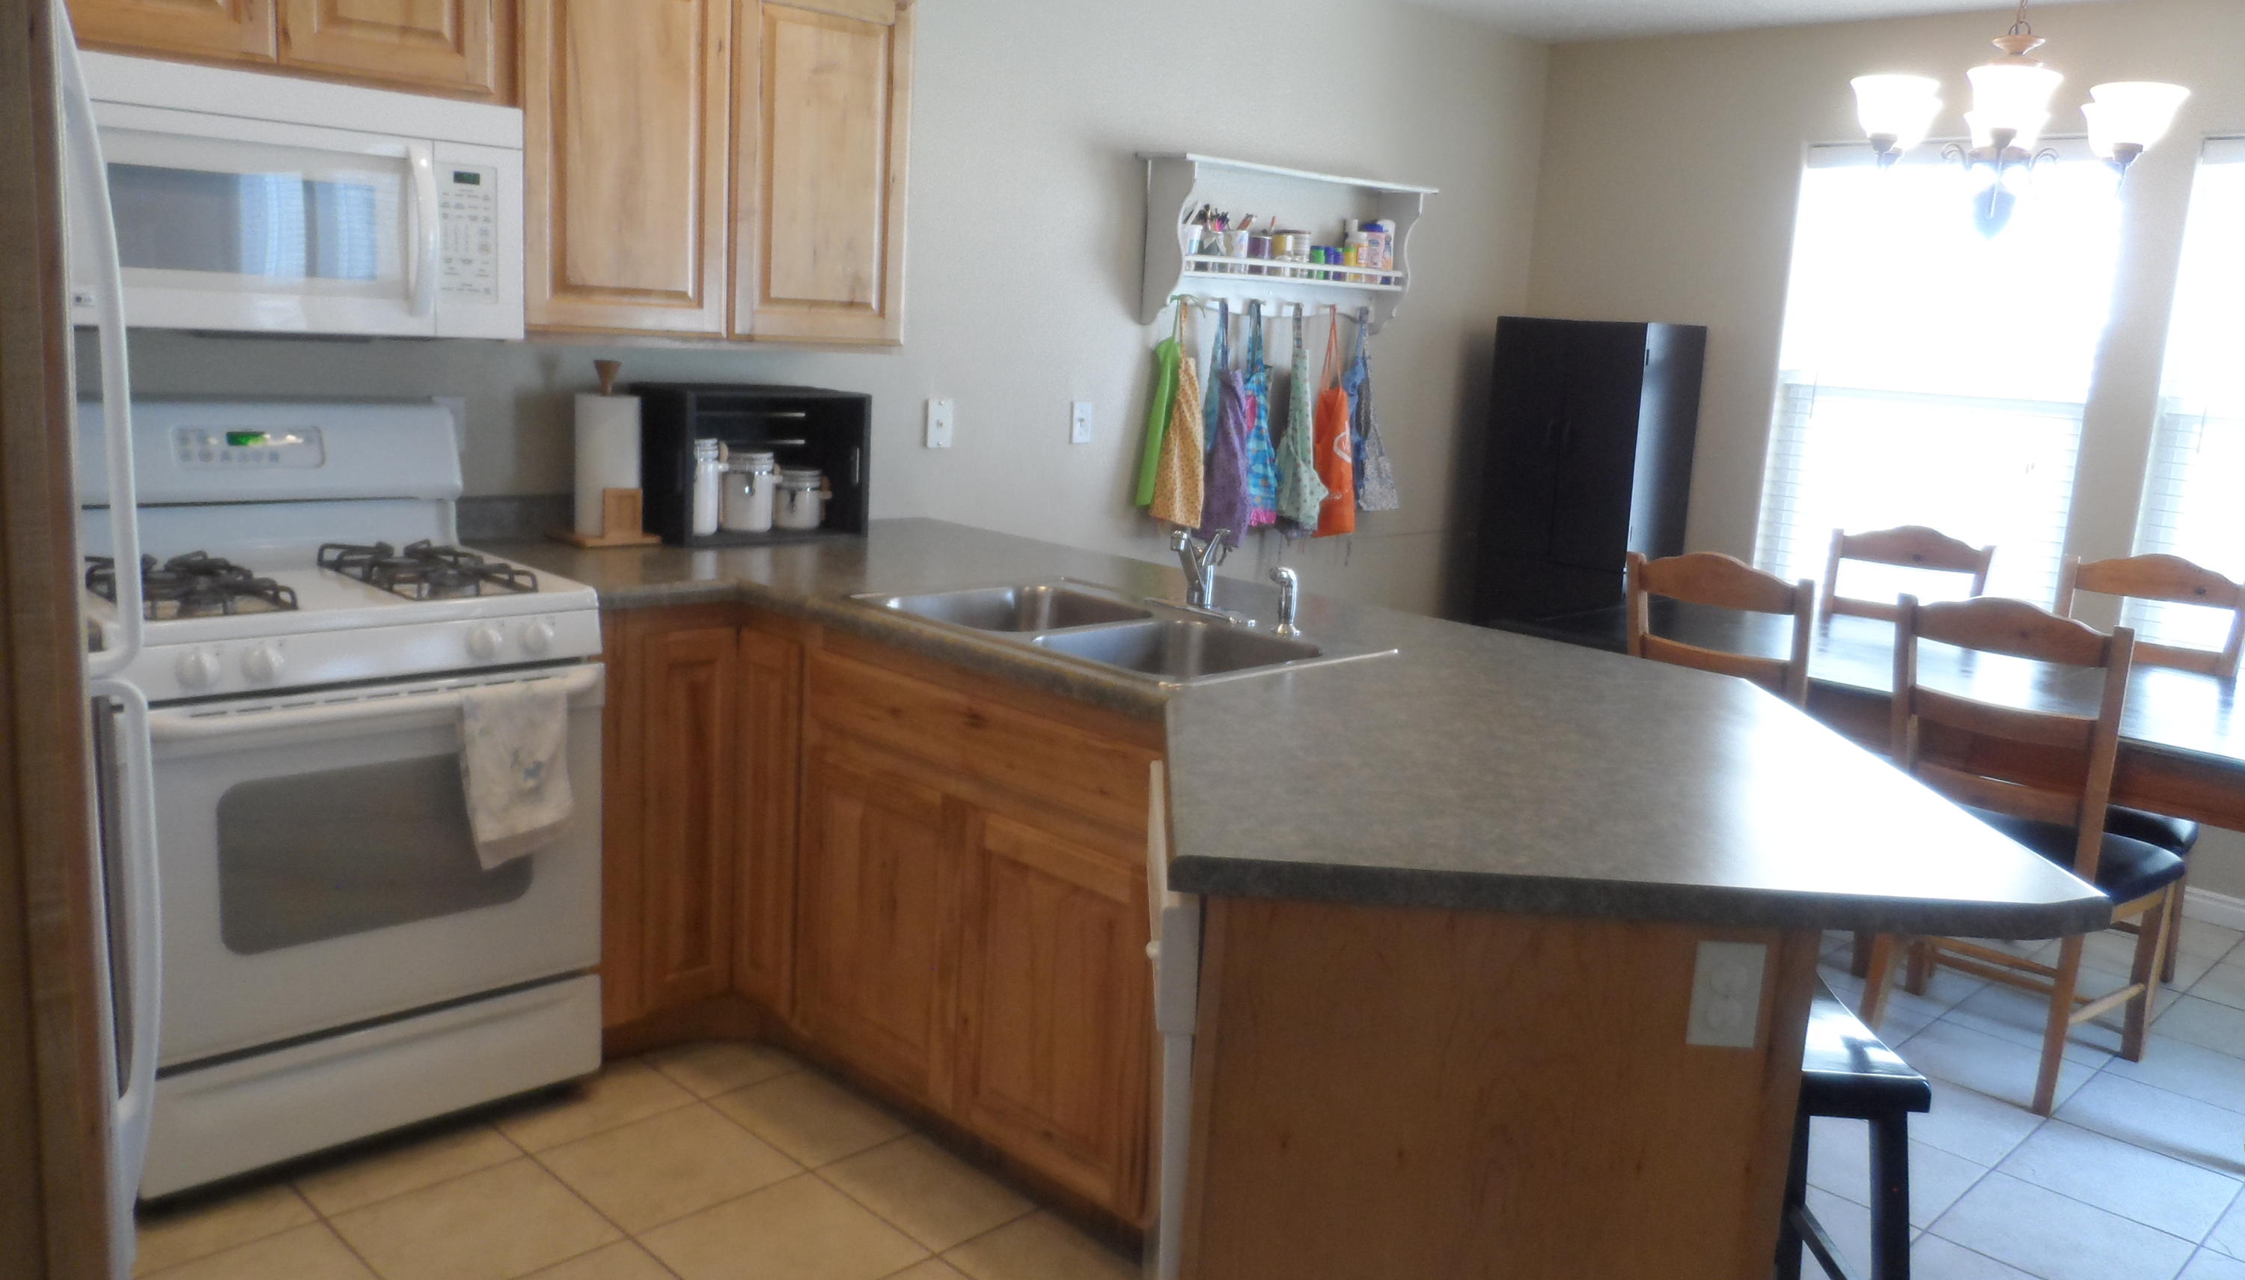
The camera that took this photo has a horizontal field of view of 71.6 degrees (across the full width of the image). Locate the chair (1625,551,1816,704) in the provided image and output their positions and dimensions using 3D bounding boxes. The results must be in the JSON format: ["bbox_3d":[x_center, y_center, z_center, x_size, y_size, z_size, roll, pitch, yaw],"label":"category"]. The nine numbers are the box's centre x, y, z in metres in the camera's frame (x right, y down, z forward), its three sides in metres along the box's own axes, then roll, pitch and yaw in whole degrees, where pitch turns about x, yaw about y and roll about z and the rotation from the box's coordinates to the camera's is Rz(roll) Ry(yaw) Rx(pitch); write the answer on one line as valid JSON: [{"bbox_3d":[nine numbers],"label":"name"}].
[{"bbox_3d":[1.477,0.298,3.680,0.445,1.042,0.552,13,15,43],"label":"chair"}]

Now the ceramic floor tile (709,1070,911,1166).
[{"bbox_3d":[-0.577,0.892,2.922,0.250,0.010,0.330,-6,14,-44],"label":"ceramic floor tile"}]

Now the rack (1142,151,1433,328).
[{"bbox_3d":[0.509,-1.159,4.685,1.100,0.450,0.190,-6,14,-44],"label":"rack"}]

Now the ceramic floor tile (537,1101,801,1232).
[{"bbox_3d":[-0.775,0.902,2.674,0.326,0.012,0.325,13,15,43],"label":"ceramic floor tile"}]

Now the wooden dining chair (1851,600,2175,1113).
[{"bbox_3d":[1.919,0.406,3.336,0.540,1.000,0.460,-6,14,-44],"label":"wooden dining chair"}]

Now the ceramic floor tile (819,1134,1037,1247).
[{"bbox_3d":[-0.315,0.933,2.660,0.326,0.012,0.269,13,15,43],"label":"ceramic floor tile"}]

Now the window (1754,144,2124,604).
[{"bbox_3d":[2.442,-0.749,4.734,0.879,1.468,0.099,13,14,41],"label":"window"}]

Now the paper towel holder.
[{"bbox_3d":[-1.086,-0.396,3.277,0.172,0.377,0.169,9,12,29],"label":"paper towel holder"}]

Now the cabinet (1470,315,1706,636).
[{"bbox_3d":[1.539,-0.297,5.319,0.553,1.555,0.385,13,15,43],"label":"cabinet"}]

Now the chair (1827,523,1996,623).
[{"bbox_3d":[2.104,0.197,4.438,0.540,1.000,0.460,-6,14,-44],"label":"chair"}]

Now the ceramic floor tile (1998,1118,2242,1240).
[{"bbox_3d":[1.868,1.012,2.916,0.330,0.010,0.330,-6,14,-44],"label":"ceramic floor tile"}]

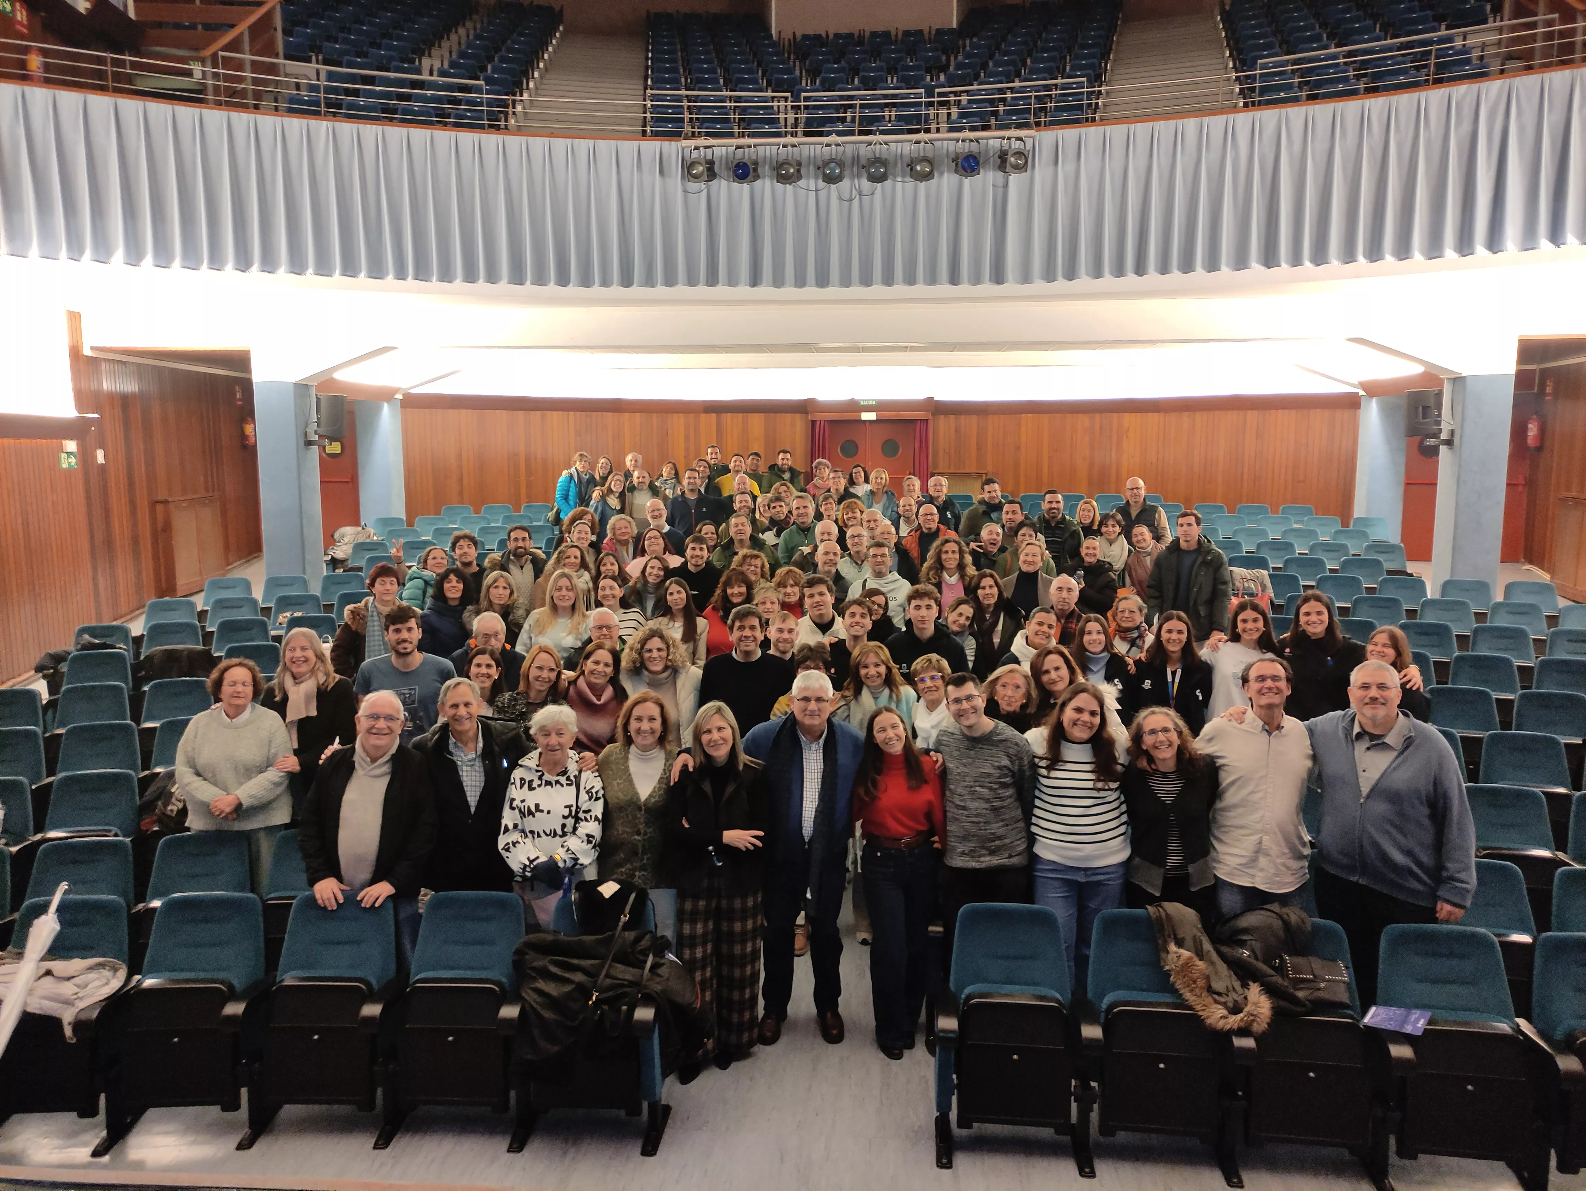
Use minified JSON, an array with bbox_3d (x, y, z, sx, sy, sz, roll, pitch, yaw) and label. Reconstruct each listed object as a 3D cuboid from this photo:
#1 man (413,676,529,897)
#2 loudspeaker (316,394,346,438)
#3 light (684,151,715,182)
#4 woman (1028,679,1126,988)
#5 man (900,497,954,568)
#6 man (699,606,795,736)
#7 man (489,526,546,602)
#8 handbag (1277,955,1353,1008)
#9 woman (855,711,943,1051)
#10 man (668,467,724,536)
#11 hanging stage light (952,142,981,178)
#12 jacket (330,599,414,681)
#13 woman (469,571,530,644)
[{"bbox_3d":[-1.461,1.205,5.167,0.600,1.700,0.340,-2,7,-13],"label":"man"},{"bbox_3d":[-4.837,-1.876,12.008,0.310,0.490,0.290,7,10,42],"label":"loudspeaker"},{"bbox_3d":[-0.922,-4.273,11.440,0.250,0.290,0.310,2,21,17],"label":"light"},{"bbox_3d":[1.245,1.225,5.119,0.500,1.709,0.330,1,8,12],"label":"woman"},{"bbox_3d":[1.308,0.011,11.069,0.550,1.779,0.360,1,8,5],"label":"man"},{"bbox_3d":[-0.268,0.958,6.721,0.560,1.818,0.330,0,8,-2],"label":"man"},{"bbox_3d":[-2.359,0.281,9.969,0.560,1.782,0.380,-2,8,-11],"label":"man"},{"bbox_3d":[2.039,1.488,4.453,0.270,0.180,0.100,1,-14,10],"label":"handbag"},{"bbox_3d":[0.467,1.277,5.116,0.460,1.600,0.330,0,7,3],"label":"woman"},{"bbox_3d":[-1.023,-0.413,11.927,0.550,1.820,0.330,-1,8,-2],"label":"man"},{"bbox_3d":[1.681,-4.207,11.068,0.240,0.310,0.280,0,7,-1],"label":"hanging stage light"},{"bbox_3d":[-3.059,0.454,8.432,0.620,0.880,0.380,-2,8,-14],"label":"jacket"},{"bbox_3d":[-1.999,0.640,7.914,0.480,1.633,0.320,-2,8,-9],"label":"woman"}]

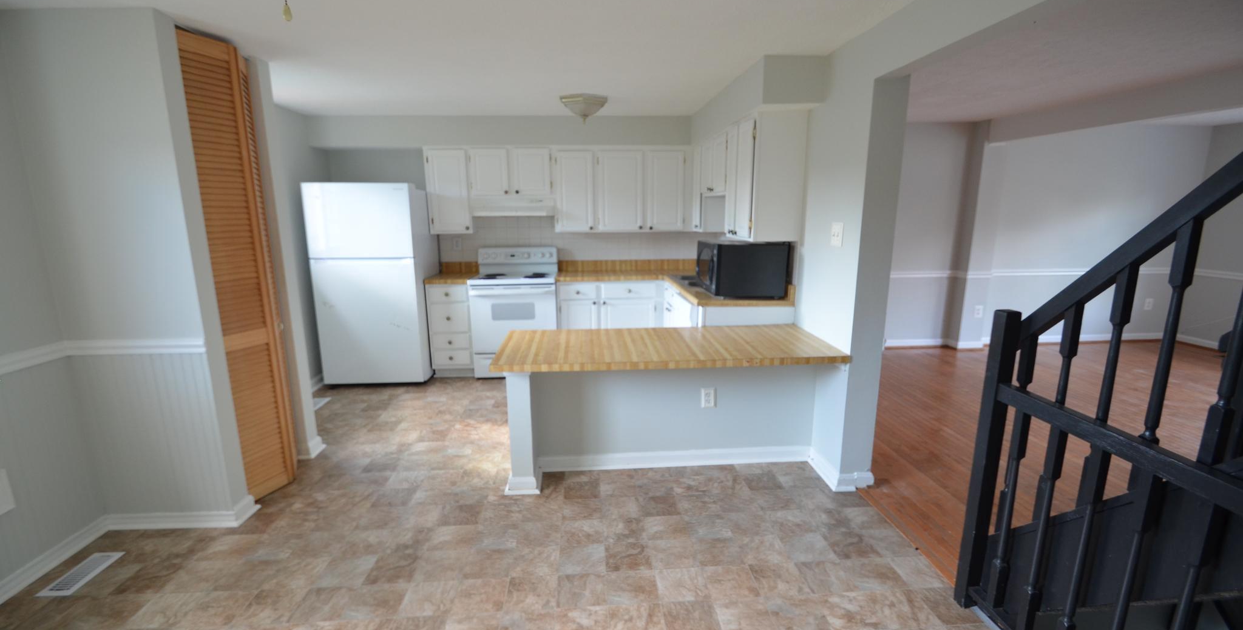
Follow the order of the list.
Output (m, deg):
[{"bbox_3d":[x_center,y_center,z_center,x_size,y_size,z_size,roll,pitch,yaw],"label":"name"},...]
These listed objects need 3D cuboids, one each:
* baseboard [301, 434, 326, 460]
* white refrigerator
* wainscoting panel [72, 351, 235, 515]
[{"bbox_3d":[-1.975,0.837,3.313,0.089,0.095,0.179,-1,11,-4],"label":"baseboard"},{"bbox_3d":[-2.167,-0.271,4.696,0.834,1.746,0.751,-1,11,-4],"label":"white refrigerator"},{"bbox_3d":[-2.214,0.574,2.460,0.598,0.823,0.020,-1,11,-4],"label":"wainscoting panel"}]

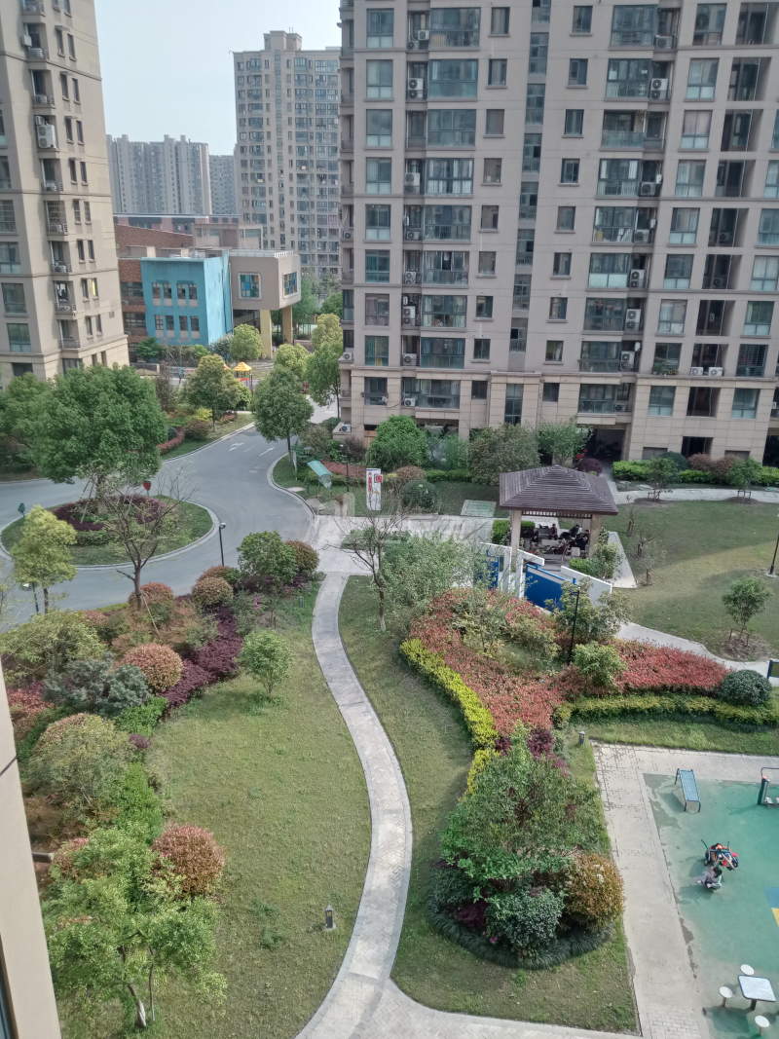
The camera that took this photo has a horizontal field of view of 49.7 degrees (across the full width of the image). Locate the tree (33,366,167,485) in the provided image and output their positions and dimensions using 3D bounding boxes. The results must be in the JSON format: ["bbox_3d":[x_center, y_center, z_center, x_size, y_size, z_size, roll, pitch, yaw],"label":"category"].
[{"bbox_3d":[-16.145,-4.269,47.732,7.200,8.700,7.000,1,20,0],"label":"tree"}]

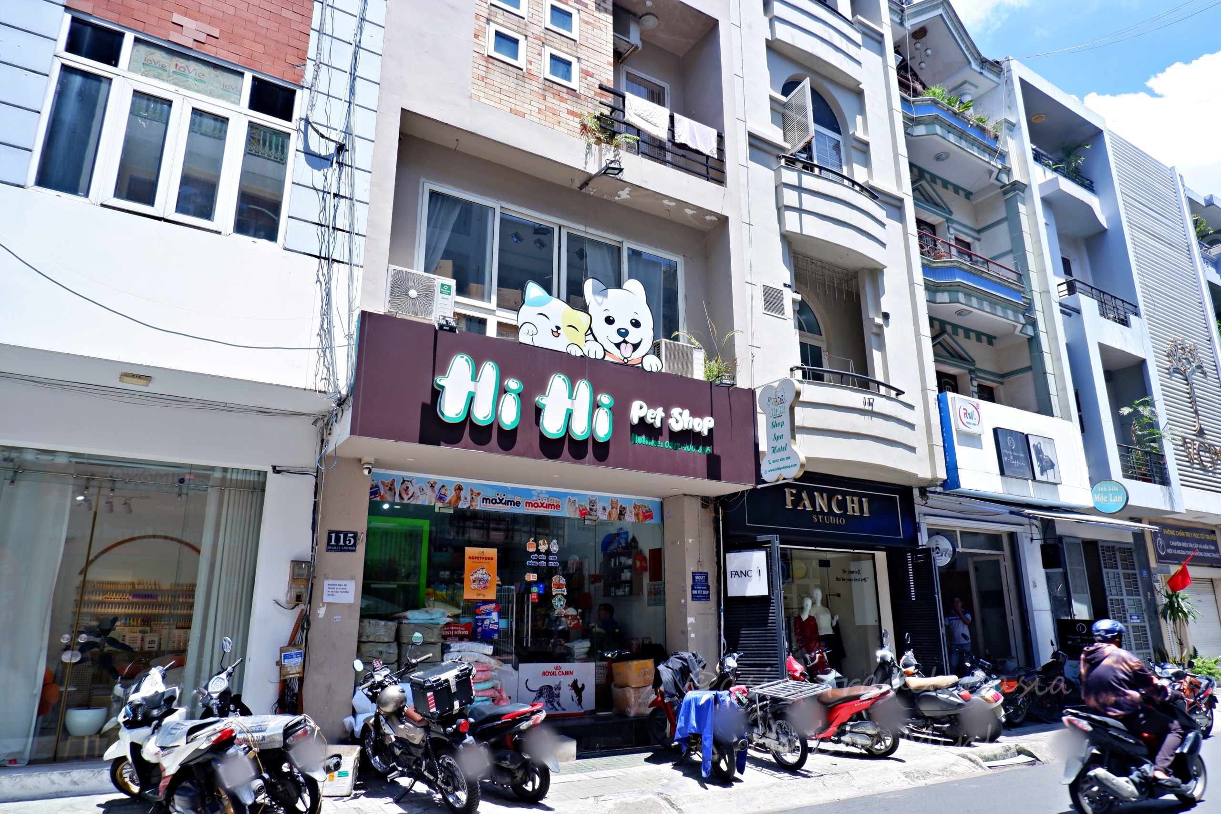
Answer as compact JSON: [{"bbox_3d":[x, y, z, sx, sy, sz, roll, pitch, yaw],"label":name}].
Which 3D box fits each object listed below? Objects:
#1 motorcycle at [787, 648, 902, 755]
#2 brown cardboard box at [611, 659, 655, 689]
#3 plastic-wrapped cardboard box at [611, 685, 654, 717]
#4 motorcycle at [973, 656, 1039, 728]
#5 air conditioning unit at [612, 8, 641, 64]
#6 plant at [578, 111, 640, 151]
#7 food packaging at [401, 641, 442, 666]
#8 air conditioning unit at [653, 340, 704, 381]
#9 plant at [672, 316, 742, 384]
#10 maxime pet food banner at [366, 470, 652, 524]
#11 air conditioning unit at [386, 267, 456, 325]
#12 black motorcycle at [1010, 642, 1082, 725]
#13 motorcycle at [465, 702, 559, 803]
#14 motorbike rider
[{"bbox_3d":[2.549,3.436,9.214,0.690,1.090,1.870,12,-20,-36],"label":"motorcycle"},{"bbox_3d":[0.229,2.945,8.647,0.320,0.265,0.330,13,-20,-39],"label":"brown cardboard box"},{"bbox_3d":[0.229,3.218,8.574,0.310,0.300,0.350,12,-20,-37],"label":"plastic-wrapped cardboard box"},{"bbox_3d":[5.496,4.075,11.247,1.800,1.060,0.700,12,-20,-36],"label":"motorcycle"},{"bbox_3d":[0.027,-5.039,10.406,0.700,0.460,0.280,10,-18,-32],"label":"air conditioning unit"},{"bbox_3d":[-0.008,-3.524,10.102,0.840,0.390,0.330,10,-18,-32],"label":"plant"},{"bbox_3d":[-2.111,2.655,8.406,0.455,0.245,0.400,10,-18,-32],"label":"food packaging"},{"bbox_3d":[0.918,-0.553,10.533,0.710,0.540,0.280,10,-18,-32],"label":"air conditioning unit"},{"bbox_3d":[1.278,-0.739,10.246,0.880,0.820,0.550,10,-18,-32],"label":"plant"},{"bbox_3d":[-1.030,1.167,9.740,4.130,0.345,0.050,10,-18,-32],"label":"maxime pet food banner"},{"bbox_3d":[-2.082,-1.149,8.382,0.740,0.540,0.280,10,-18,-32],"label":"air conditioning unit"},{"bbox_3d":[6.357,4.060,11.521,1.850,1.080,0.700,10,-19,-33],"label":"black motorcycle"},{"bbox_3d":[-1.153,2.830,6.970,1.870,1.080,0.690,-14,-21,40],"label":"motorcycle"},{"bbox_3d":[4.462,2.607,6.945,0.880,1.380,0.600,7,-17,-24],"label":"motorbike rider"}]

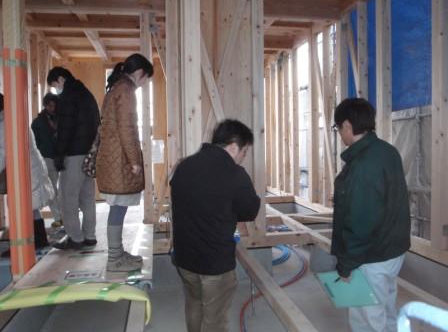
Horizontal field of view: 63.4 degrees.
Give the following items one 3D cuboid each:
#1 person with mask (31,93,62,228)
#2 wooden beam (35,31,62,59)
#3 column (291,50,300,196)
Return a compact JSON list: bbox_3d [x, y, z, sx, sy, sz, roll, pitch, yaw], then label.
[{"bbox_3d":[-1.985,-0.060,4.252,0.340,1.590,0.460,1,4,31],"label":"person with mask"},{"bbox_3d":[-2.831,-1.971,5.799,0.111,0.131,1.889,-1,3,-10],"label":"wooden beam"},{"bbox_3d":[1.353,-0.804,6.892,0.105,2.765,0.105,-2,3,-10],"label":"column"}]

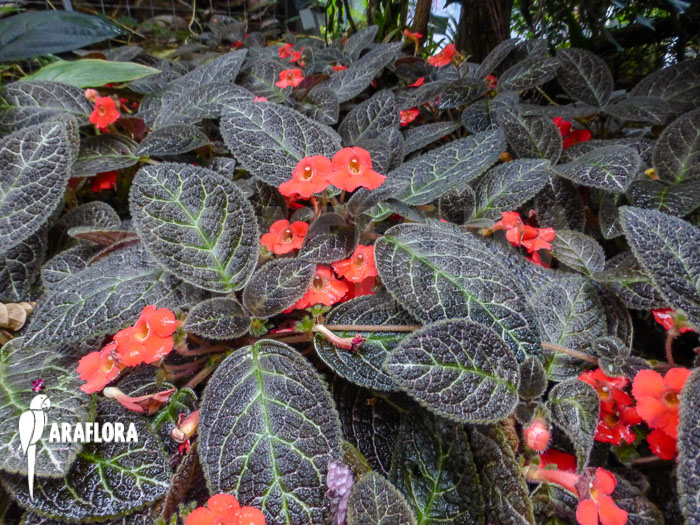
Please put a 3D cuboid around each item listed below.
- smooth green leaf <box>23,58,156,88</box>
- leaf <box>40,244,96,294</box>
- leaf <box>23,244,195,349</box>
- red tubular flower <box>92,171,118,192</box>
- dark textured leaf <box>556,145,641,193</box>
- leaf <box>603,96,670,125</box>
[{"bbox_3d":[-0.269,-0.195,0.500,0.134,0.014,0.051,-8,50,-10],"label":"smooth green leaf"},{"bbox_3d":[-0.156,0.005,0.275,0.042,0.009,0.030,9,53,3],"label":"leaf"},{"bbox_3d":[-0.138,0.017,0.274,0.093,0.018,0.052,-29,57,-21],"label":"leaf"},{"bbox_3d":[-0.210,-0.072,0.416,0.028,0.021,0.019,-2,15,-3],"label":"red tubular flower"},{"bbox_3d":[0.194,-0.073,0.378,0.054,0.013,0.062,-11,41,-4],"label":"dark textured leaf"},{"bbox_3d":[0.274,-0.145,0.464,0.054,0.010,0.039,26,49,30],"label":"leaf"}]

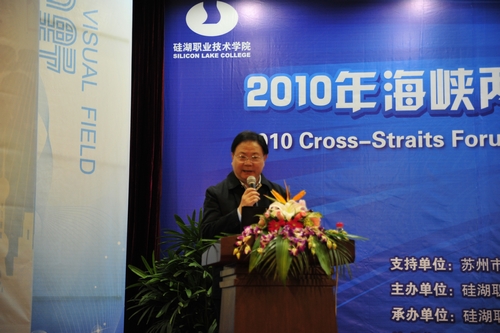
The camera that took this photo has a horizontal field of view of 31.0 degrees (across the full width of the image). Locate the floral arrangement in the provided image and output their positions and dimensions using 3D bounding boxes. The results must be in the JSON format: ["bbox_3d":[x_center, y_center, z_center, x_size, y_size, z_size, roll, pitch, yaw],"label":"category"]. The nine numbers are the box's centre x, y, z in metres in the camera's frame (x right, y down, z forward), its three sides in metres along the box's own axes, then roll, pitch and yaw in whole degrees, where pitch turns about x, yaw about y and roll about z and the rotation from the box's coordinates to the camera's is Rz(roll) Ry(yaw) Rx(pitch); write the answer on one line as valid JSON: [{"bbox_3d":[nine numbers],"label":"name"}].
[{"bbox_3d":[0.210,0.321,4.120,0.549,0.420,0.380,2,-10,-11],"label":"floral arrangement"}]

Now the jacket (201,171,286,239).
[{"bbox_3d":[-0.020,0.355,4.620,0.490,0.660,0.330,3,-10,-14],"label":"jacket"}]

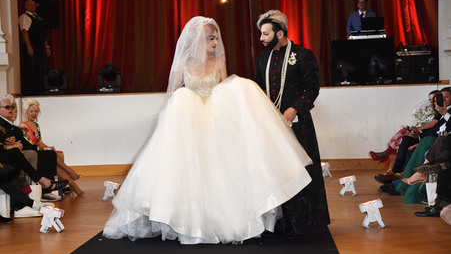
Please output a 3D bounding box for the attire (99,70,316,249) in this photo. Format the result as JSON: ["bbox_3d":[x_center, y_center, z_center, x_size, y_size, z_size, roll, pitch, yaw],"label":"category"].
[{"bbox_3d":[-0.134,0.194,9.400,1.700,1.410,1.200,-1,1,4],"label":"attire"}]

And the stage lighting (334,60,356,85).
[{"bbox_3d":[2.096,-0.937,19.600,0.350,0.440,0.370,-2,1,-24],"label":"stage lighting"}]

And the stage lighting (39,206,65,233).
[{"bbox_3d":[-1.535,0.809,9.980,0.210,0.237,0.205,-1,1,2],"label":"stage lighting"}]

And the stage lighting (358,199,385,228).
[{"bbox_3d":[1.269,0.739,9.740,0.210,0.237,0.205,-1,1,2],"label":"stage lighting"}]

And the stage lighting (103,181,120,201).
[{"bbox_3d":[-1.373,0.765,13.600,0.210,0.237,0.205,-1,1,2],"label":"stage lighting"}]

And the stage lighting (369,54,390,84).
[{"bbox_3d":[2.679,-0.973,19.600,0.370,0.480,0.340,-1,1,33],"label":"stage lighting"}]

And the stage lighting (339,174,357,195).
[{"bbox_3d":[1.462,0.693,13.450,0.210,0.237,0.205,-1,1,2],"label":"stage lighting"}]

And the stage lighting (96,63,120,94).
[{"bbox_3d":[-2.025,-0.847,19.750,0.410,0.490,0.360,-1,1,2],"label":"stage lighting"}]

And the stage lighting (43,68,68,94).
[{"bbox_3d":[-2.979,-0.808,19.800,0.410,0.450,0.360,-1,1,2],"label":"stage lighting"}]

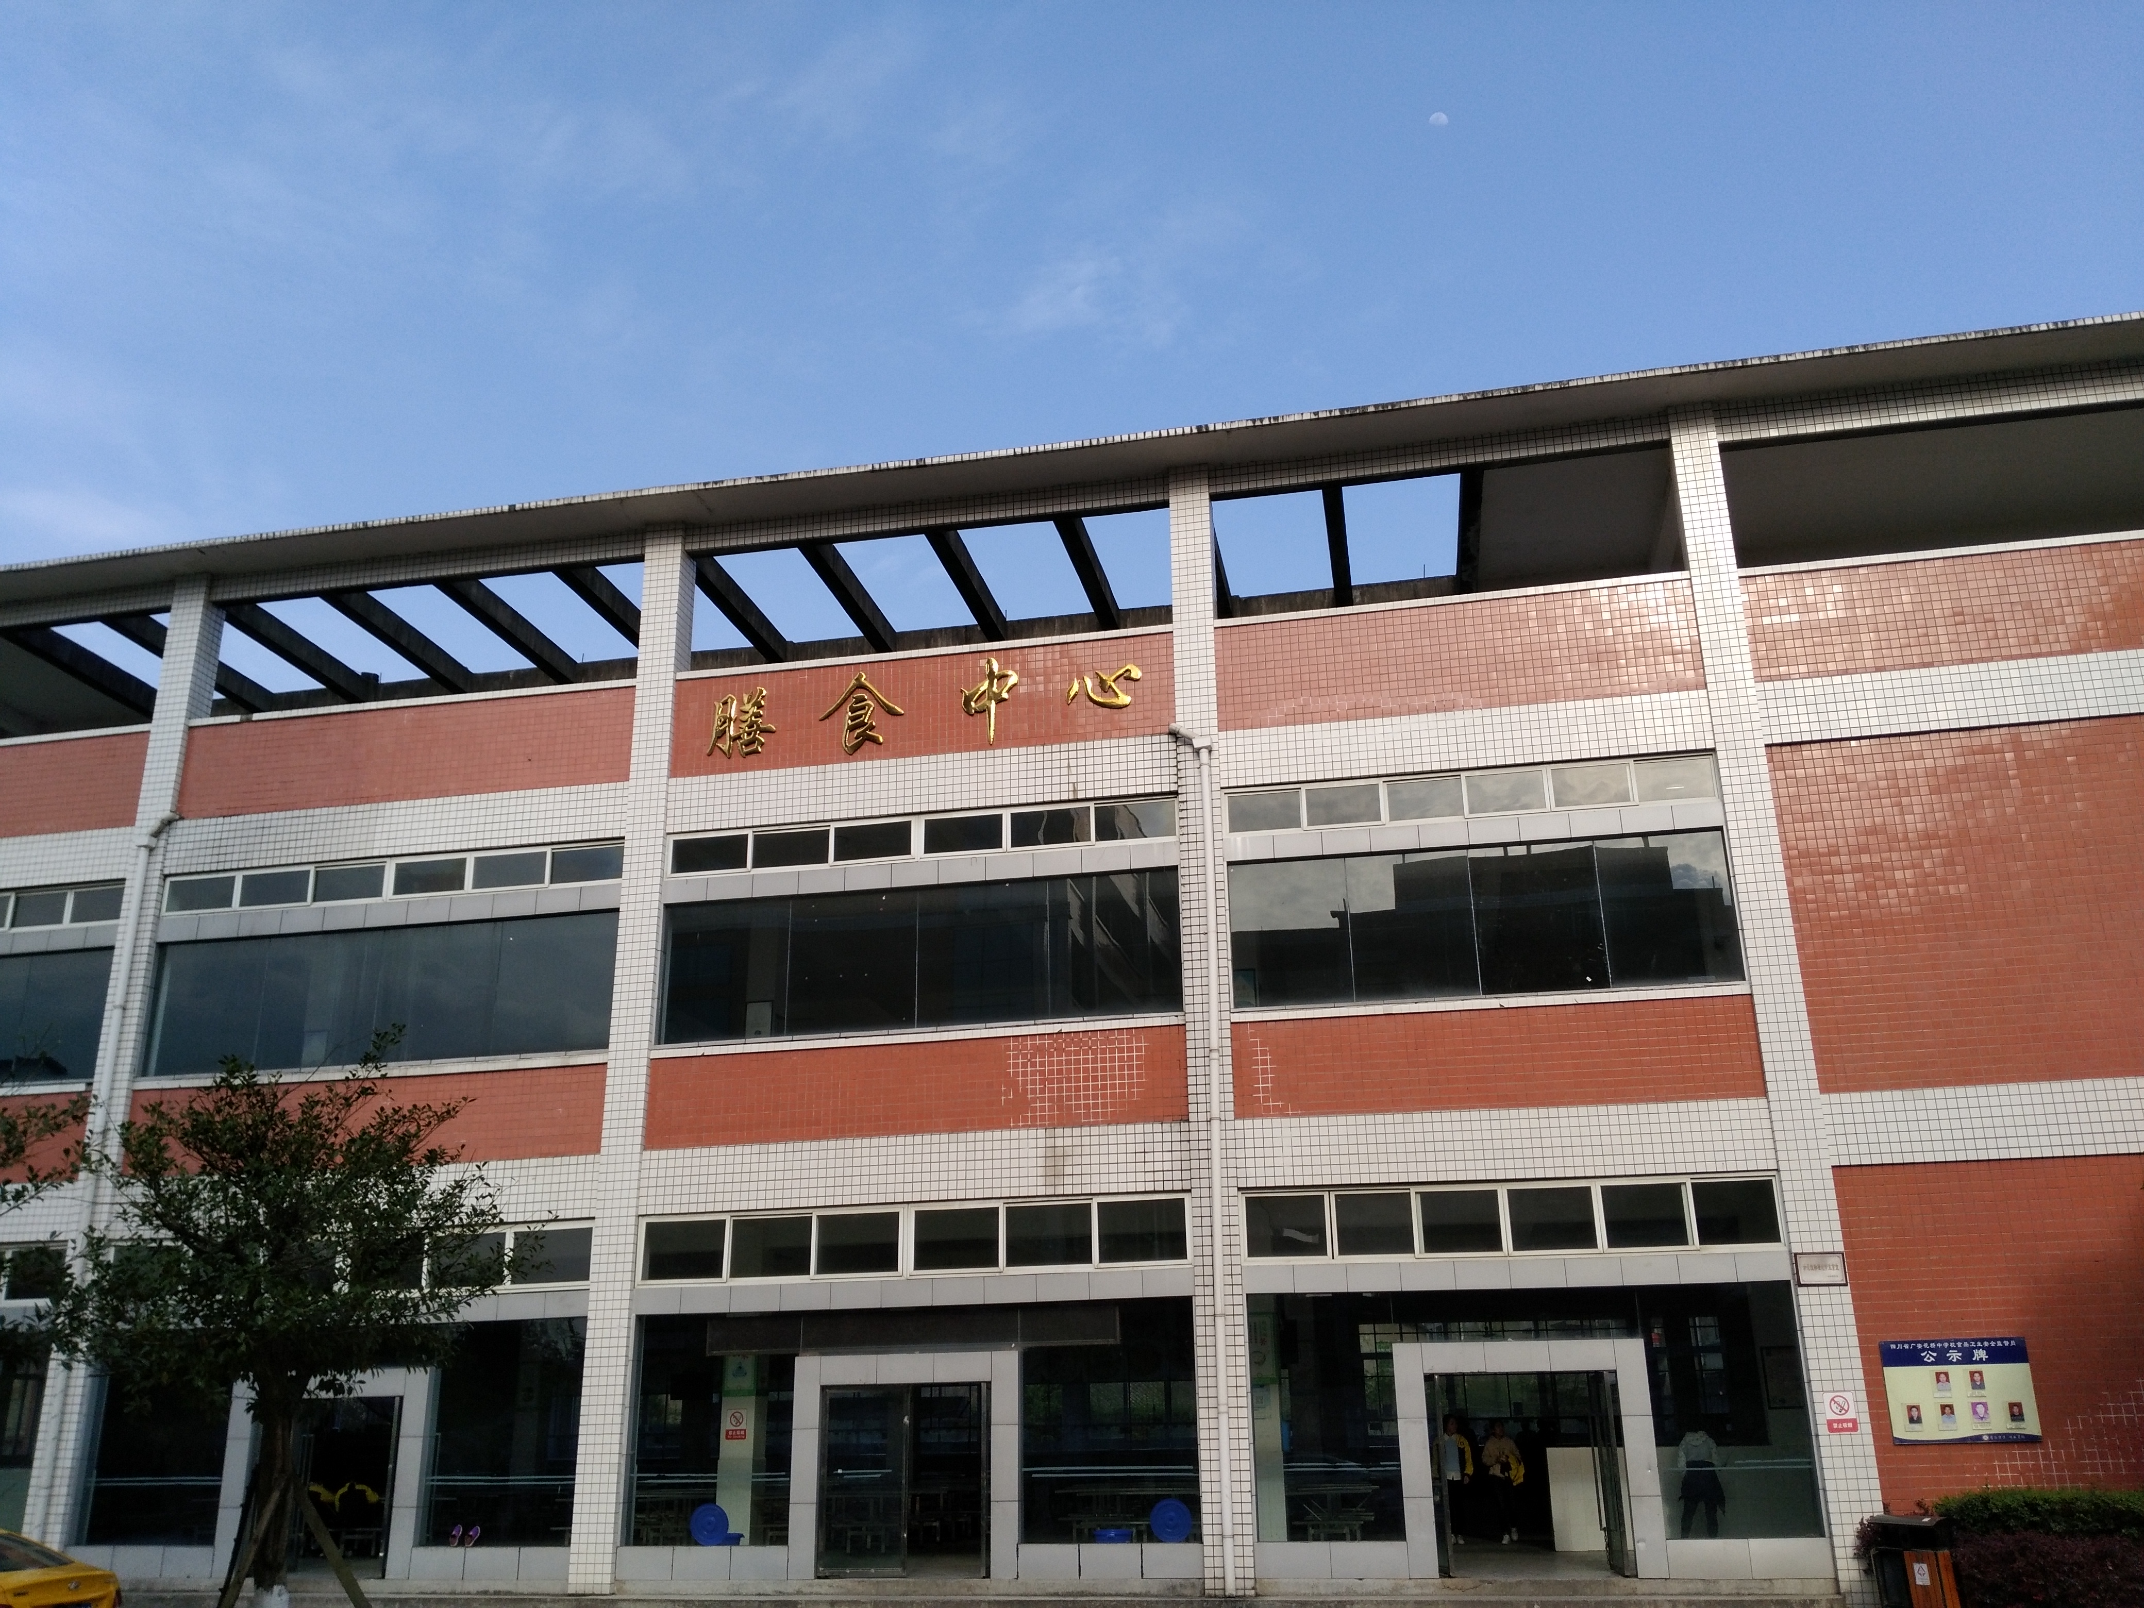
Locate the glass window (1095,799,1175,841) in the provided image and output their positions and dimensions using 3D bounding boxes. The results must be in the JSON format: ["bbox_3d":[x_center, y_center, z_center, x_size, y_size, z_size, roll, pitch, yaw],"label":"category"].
[{"bbox_3d":[0.815,0.199,22.246,1.040,0.480,0.100,-5,-19,10],"label":"glass window"}]

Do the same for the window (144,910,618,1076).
[{"bbox_3d":[-9.431,2.587,23.562,6.881,1.889,0.080,-5,-19,10],"label":"window"}]

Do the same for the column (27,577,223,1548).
[{"bbox_3d":[-13.135,3.349,24.239,0.570,13.944,0.520,-5,-19,11],"label":"column"}]

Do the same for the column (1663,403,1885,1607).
[{"bbox_3d":[8.178,1.648,20.402,0.567,14.082,0.562,-5,-19,10],"label":"column"}]

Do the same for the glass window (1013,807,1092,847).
[{"bbox_3d":[-0.262,0.301,22.282,1.029,0.439,0.080,-5,-19,10],"label":"glass window"}]

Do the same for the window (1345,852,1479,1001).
[{"bbox_3d":[4.063,1.465,20.852,1.451,1.733,0.060,-5,-19,11],"label":"window"}]

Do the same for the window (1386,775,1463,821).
[{"bbox_3d":[4.386,-0.089,21.606,0.950,0.530,0.100,-5,-19,10],"label":"window"}]

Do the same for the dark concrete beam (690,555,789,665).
[{"bbox_3d":[-5.164,-3.048,26.570,0.280,0.310,3.700,-5,-19,10],"label":"dark concrete beam"}]

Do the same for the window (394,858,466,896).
[{"bbox_3d":[-8.871,1.019,23.980,1.035,0.479,0.083,-5,-19,10],"label":"window"}]

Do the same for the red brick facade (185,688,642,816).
[{"bbox_3d":[-9.452,-0.686,24.595,6.930,1.380,0.200,-5,-19,10],"label":"red brick facade"}]

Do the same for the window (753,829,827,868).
[{"bbox_3d":[-3.733,0.587,22.937,1.009,0.478,0.100,-5,-19,11],"label":"window"}]

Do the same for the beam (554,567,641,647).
[{"bbox_3d":[-7.126,-3.012,27.423,0.322,0.354,4.264,-5,-19,10],"label":"beam"}]

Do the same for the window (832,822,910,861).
[{"bbox_3d":[-2.619,0.504,22.852,1.060,0.480,0.100,-5,-19,10],"label":"window"}]

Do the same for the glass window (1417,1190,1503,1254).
[{"bbox_3d":[4.433,4.772,19.805,0.898,0.680,0.100,-5,-19,11],"label":"glass window"}]

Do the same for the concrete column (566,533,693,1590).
[{"bbox_3d":[-5.673,2.753,22.833,0.570,13.944,0.520,-5,-19,11],"label":"concrete column"}]

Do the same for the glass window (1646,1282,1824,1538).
[{"bbox_3d":[7.176,6.573,18.859,1.498,2.612,0.100,-5,-19,11],"label":"glass window"}]

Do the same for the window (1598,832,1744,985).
[{"bbox_3d":[7.104,1.260,20.696,1.490,1.790,0.090,-5,-19,10],"label":"window"}]

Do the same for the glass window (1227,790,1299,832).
[{"bbox_3d":[2.405,0.105,21.778,0.901,0.480,0.100,-5,-19,11],"label":"glass window"}]

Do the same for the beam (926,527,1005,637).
[{"bbox_3d":[-1.537,-3.308,25.561,0.250,0.360,3.675,-5,-19,11],"label":"beam"}]

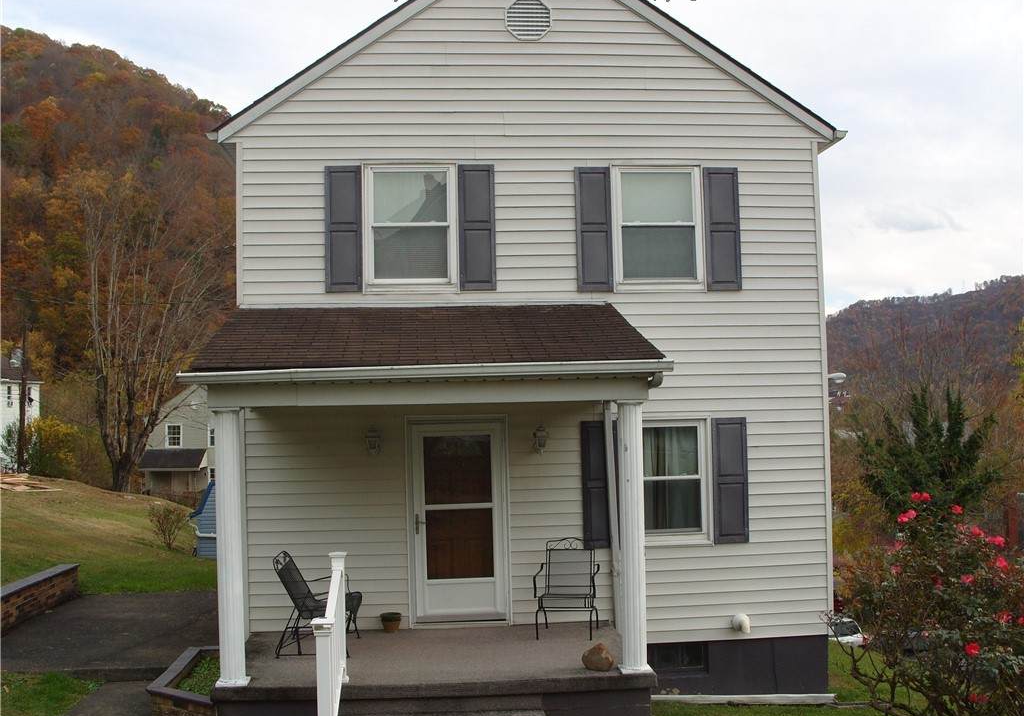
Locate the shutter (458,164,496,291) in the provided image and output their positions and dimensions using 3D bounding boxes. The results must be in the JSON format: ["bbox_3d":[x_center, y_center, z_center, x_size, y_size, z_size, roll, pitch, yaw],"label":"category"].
[{"bbox_3d":[-0.362,-1.344,10.651,0.380,1.315,0.045,-1,-3,-4],"label":"shutter"}]

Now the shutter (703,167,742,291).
[{"bbox_3d":[2.213,-1.355,10.851,0.380,1.315,0.045,-1,-3,-4],"label":"shutter"}]

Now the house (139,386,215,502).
[{"bbox_3d":[-18.357,5.084,62.489,6.400,7.200,9.000,-1,-3,-4],"label":"house"}]

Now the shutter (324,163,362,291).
[{"bbox_3d":[-1.714,-1.315,10.546,0.380,1.315,0.045,-1,-3,-4],"label":"shutter"}]

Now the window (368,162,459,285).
[{"bbox_3d":[-1.034,-1.349,10.625,0.950,1.300,0.100,-1,-3,-4],"label":"window"}]

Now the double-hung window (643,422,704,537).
[{"bbox_3d":[1.580,1.260,10.690,0.950,1.270,0.100,-1,-3,-4],"label":"double-hung window"}]

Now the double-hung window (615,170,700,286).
[{"bbox_3d":[1.529,-1.369,10.823,0.950,1.300,0.100,-1,-3,-4],"label":"double-hung window"}]

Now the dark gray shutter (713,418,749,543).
[{"bbox_3d":[2.269,1.275,10.718,0.380,1.310,0.045,-1,-3,-4],"label":"dark gray shutter"}]

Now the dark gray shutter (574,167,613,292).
[{"bbox_3d":[0.860,-1.333,10.745,0.380,1.315,0.045,-1,-3,-4],"label":"dark gray shutter"}]

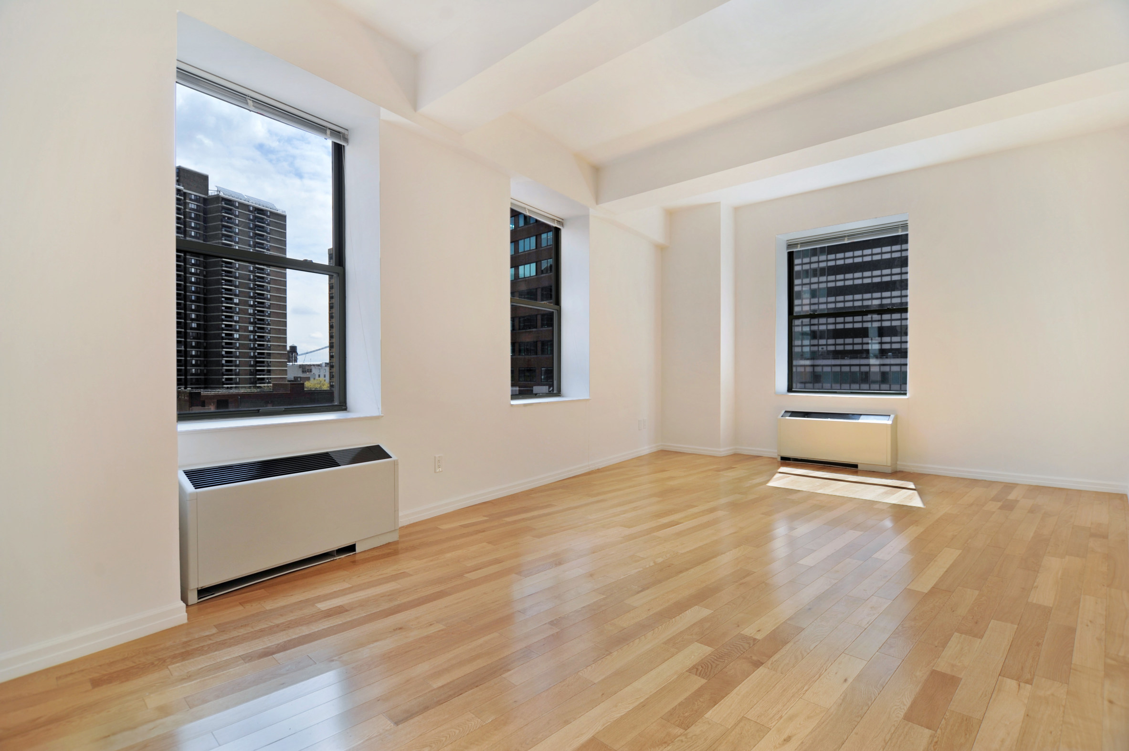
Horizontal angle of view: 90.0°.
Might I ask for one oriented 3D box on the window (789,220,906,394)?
[{"bbox_3d":[3.244,-0.717,6.498,1.355,1.859,0.103,0,1,44],"label":"window"}]

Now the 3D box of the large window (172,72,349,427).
[{"bbox_3d":[-1.825,-0.691,3.351,0.103,1.875,1.169,0,0,33],"label":"large window"}]

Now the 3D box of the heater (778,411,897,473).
[{"bbox_3d":[2.960,0.697,6.172,1.159,0.572,0.232,0,1,44],"label":"heater"}]

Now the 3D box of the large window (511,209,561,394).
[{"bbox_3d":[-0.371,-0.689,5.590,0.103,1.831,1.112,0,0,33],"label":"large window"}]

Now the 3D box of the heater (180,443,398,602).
[{"bbox_3d":[-1.435,0.727,3.037,0.231,0.567,1.166,0,0,33],"label":"heater"}]

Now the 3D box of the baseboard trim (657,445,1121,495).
[{"bbox_3d":[2.967,0.941,6.050,4.336,0.085,0.391,0,1,44],"label":"baseboard trim"}]

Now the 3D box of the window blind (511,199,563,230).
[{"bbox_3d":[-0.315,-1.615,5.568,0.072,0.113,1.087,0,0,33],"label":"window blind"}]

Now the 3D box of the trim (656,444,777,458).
[{"bbox_3d":[1.907,0.935,7.064,1.401,0.085,0.391,0,1,44],"label":"trim"}]

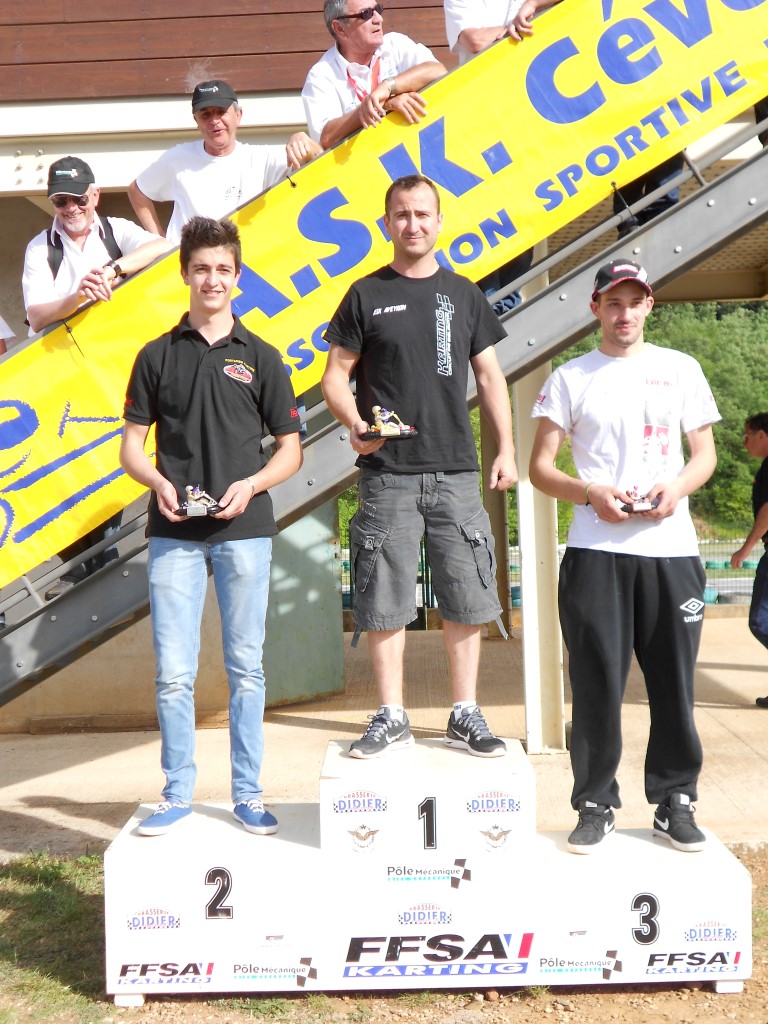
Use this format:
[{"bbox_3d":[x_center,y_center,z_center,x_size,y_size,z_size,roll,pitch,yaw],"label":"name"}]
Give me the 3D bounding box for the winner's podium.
[{"bbox_3d":[0.124,1.042,4.322,1.800,0.627,0.570,-1,2,1],"label":"winner's podium"}]

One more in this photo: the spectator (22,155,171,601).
[{"bbox_3d":[-1.111,-0.520,5.600,0.580,1.720,0.500,-2,1,-10],"label":"spectator"}]

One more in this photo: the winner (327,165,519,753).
[{"bbox_3d":[0.108,-0.155,4.390,0.580,1.770,0.430,-2,1,0],"label":"winner"}]

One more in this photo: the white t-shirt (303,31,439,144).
[{"bbox_3d":[-0.052,-1.567,5.600,0.530,0.580,0.380,-2,1,-11],"label":"white t-shirt"}]

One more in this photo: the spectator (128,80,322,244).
[{"bbox_3d":[-0.612,-0.817,5.600,0.700,1.710,0.450,-2,1,-6],"label":"spectator"}]

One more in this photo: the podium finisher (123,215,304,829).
[{"bbox_3d":[-0.520,0.020,4.330,0.550,1.820,0.430,-2,1,-3],"label":"podium finisher"}]

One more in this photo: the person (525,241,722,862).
[{"bbox_3d":[0.730,0.115,4.400,0.570,1.790,0.430,-2,1,0],"label":"person"}]

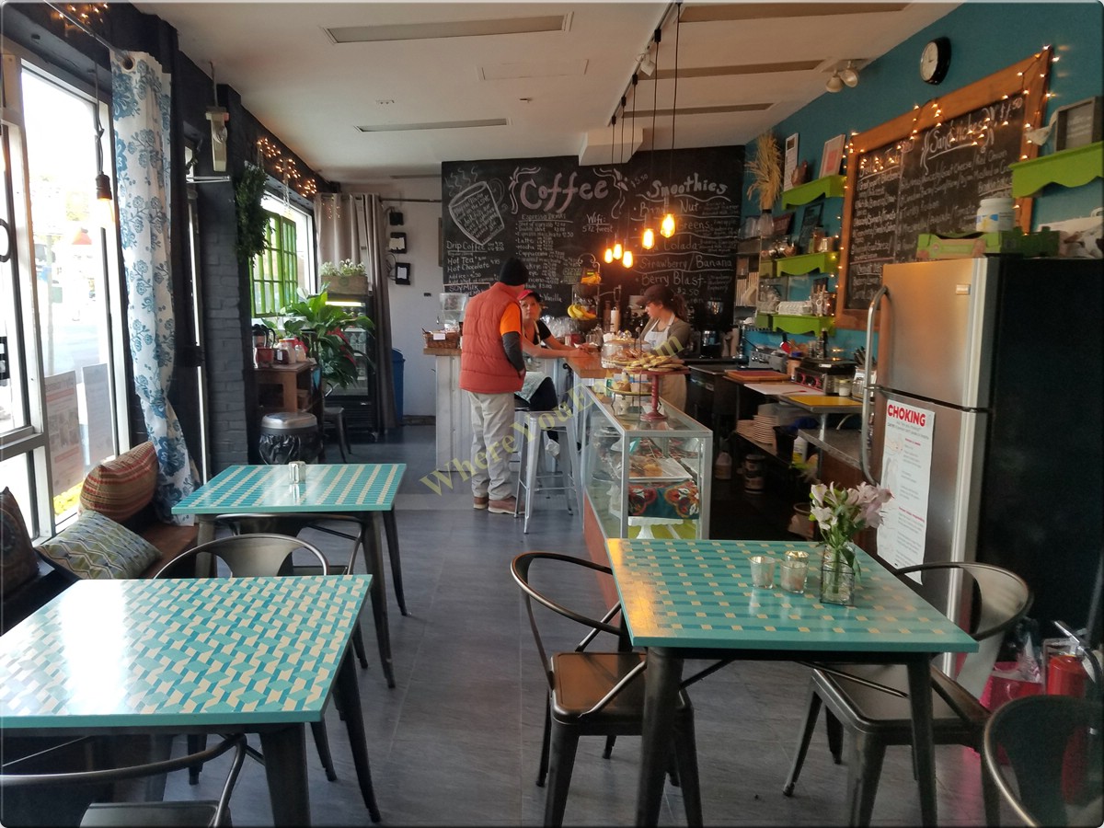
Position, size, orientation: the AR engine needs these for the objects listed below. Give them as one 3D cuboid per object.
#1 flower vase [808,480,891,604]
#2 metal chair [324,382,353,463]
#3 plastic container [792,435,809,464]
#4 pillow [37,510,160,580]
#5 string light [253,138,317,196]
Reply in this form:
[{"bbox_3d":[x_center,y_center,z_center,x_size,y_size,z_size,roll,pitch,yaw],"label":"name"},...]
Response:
[{"bbox_3d":[0.800,0.341,2.250,0.210,0.315,0.180,1,8,0],"label":"flower vase"},{"bbox_3d":[-2.196,0.083,7.903,0.520,0.710,0.530,0,8,-7],"label":"metal chair"},{"bbox_3d":[1.633,0.233,5.450,0.100,0.200,0.100,0,8,-3],"label":"plastic container"},{"bbox_3d":[-1.790,0.526,3.260,0.370,0.120,0.390,28,5,-8],"label":"pillow"},{"bbox_3d":[-2.429,-2.275,7.815,0.120,0.280,2.600,0,8,-6],"label":"string light"}]

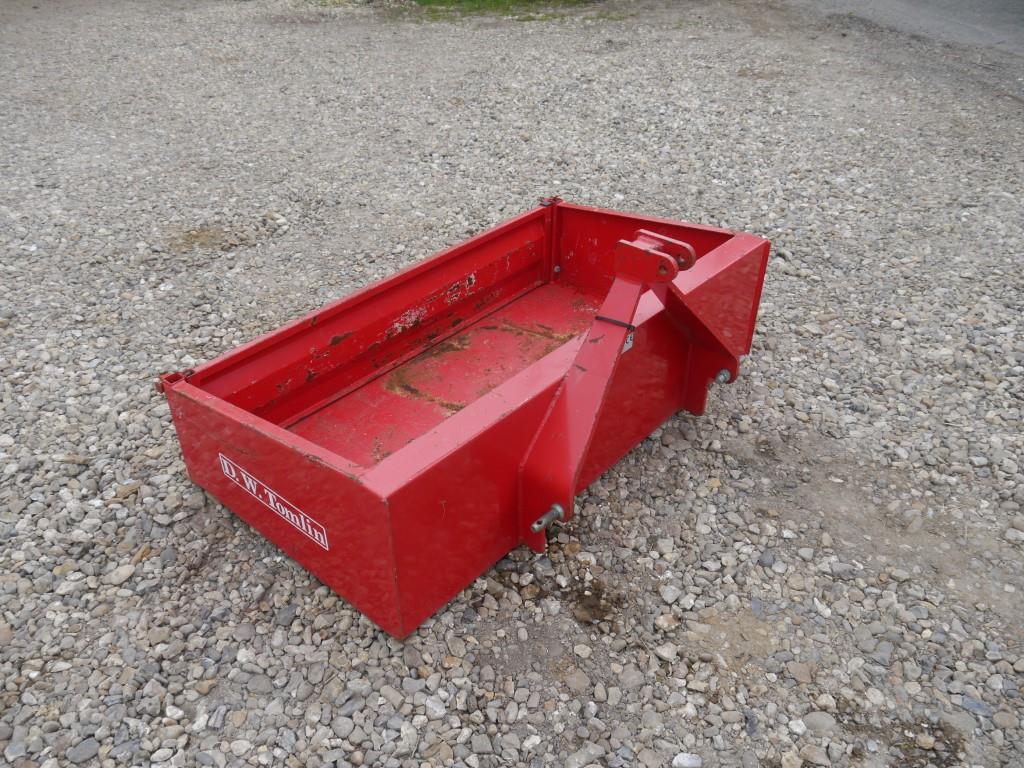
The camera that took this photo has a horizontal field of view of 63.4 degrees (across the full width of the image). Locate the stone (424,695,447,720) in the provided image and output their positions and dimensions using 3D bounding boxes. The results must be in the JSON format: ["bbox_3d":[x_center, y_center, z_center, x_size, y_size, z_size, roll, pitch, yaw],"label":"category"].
[{"bbox_3d":[-0.150,0.632,1.613,0.038,0.027,0.054,-14,36,-20],"label":"stone"}]

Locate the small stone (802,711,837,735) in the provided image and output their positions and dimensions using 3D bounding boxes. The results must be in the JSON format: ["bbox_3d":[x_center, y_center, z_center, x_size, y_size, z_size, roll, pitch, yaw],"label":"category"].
[{"bbox_3d":[0.580,0.638,1.562,0.059,0.031,0.042,4,34,6],"label":"small stone"}]

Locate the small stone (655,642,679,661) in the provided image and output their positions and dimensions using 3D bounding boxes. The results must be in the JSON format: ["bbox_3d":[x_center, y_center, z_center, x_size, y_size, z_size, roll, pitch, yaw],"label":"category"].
[{"bbox_3d":[0.323,0.558,1.726,0.049,0.025,0.036,-13,36,-19],"label":"small stone"}]

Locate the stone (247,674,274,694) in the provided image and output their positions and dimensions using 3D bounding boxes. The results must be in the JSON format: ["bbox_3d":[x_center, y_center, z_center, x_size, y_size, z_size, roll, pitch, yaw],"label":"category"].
[{"bbox_3d":[-0.495,0.592,1.634,0.053,0.028,0.041,-3,34,-4],"label":"stone"}]

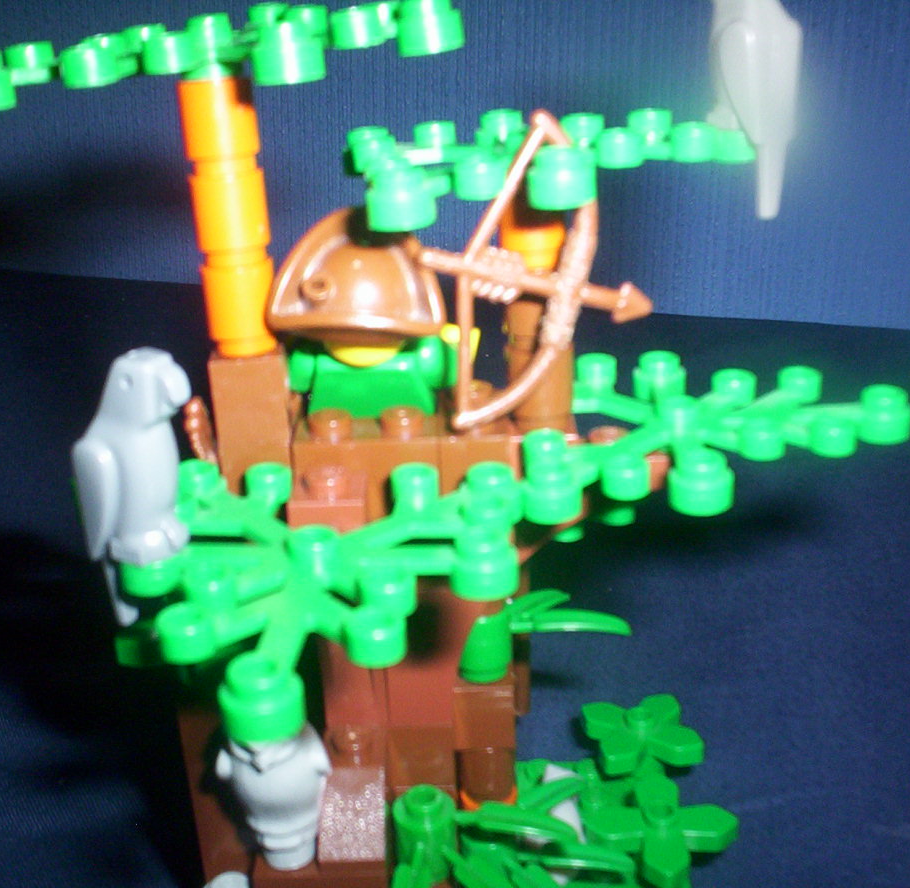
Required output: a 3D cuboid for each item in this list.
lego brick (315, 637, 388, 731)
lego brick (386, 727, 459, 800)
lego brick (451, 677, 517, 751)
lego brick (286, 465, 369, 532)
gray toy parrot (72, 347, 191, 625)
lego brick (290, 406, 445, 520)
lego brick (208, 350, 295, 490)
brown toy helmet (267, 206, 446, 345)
[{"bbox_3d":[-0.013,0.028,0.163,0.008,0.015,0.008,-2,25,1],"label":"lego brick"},{"bbox_3d":[-0.004,0.038,0.168,0.008,0.010,0.008,-2,25,1],"label":"lego brick"},{"bbox_3d":[0.004,0.035,0.175,0.008,0.010,0.008,-2,25,1],"label":"lego brick"},{"bbox_3d":[-0.013,0.008,0.142,0.008,0.011,0.008,-2,25,1],"label":"lego brick"},{"bbox_3d":[-0.029,0.005,0.119,0.010,0.027,0.008,13,29,29],"label":"gray toy parrot"},{"bbox_3d":[-0.010,0.002,0.147,0.016,0.011,0.008,-2,25,1],"label":"lego brick"},{"bbox_3d":[-0.022,-0.001,0.145,0.008,0.019,0.008,-6,25,-8],"label":"lego brick"},{"bbox_3d":[-0.010,-0.020,0.146,0.019,0.013,0.013,2,25,8],"label":"brown toy helmet"}]

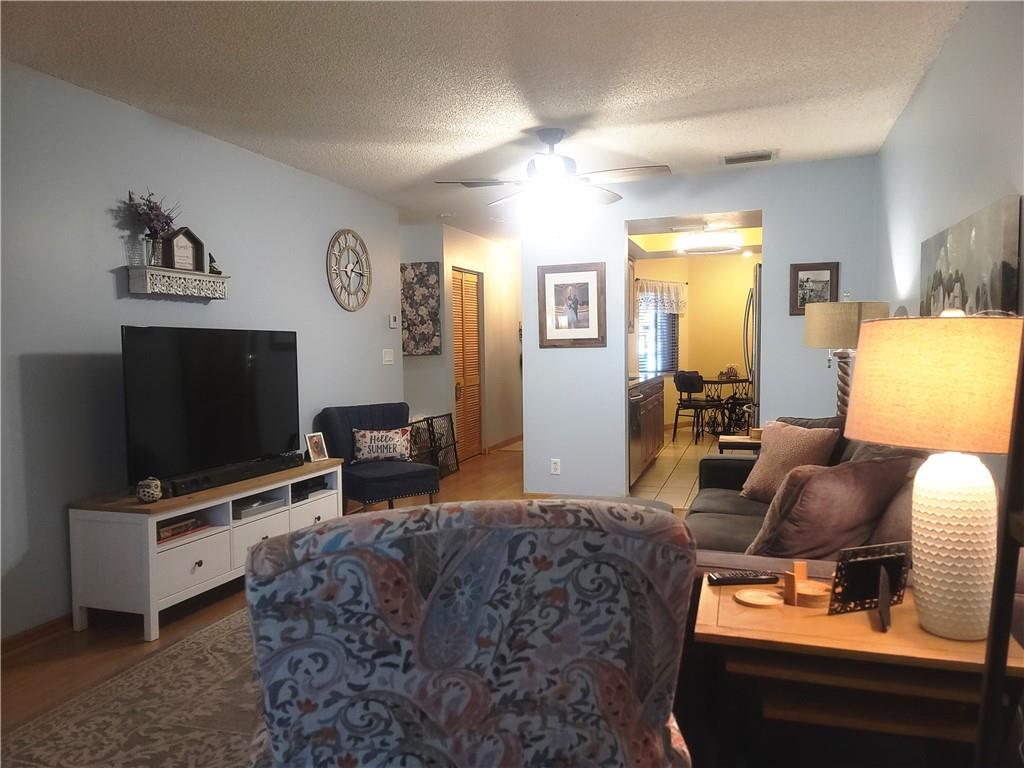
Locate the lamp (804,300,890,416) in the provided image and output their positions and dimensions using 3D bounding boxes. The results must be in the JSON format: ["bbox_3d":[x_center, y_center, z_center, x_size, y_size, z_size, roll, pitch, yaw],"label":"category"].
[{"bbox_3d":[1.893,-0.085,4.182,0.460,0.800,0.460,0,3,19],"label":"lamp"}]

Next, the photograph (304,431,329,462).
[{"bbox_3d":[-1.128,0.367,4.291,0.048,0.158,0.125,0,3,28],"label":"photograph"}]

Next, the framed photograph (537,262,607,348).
[{"bbox_3d":[0.456,-0.591,5.639,0.530,0.635,0.030,0,3,19],"label":"framed photograph"}]

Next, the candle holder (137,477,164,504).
[{"bbox_3d":[-1.560,0.455,3.182,0.104,0.105,0.104,0,3,19],"label":"candle holder"}]

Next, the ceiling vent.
[{"bbox_3d":[1.603,-1.506,4.978,0.360,0.020,0.250,0,3,19],"label":"ceiling vent"}]

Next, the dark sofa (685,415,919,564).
[{"bbox_3d":[1.150,0.612,2.911,0.940,0.850,2.120,0,3,19],"label":"dark sofa"}]

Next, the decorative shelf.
[{"bbox_3d":[-1.733,-0.522,3.886,0.140,0.135,0.600,0,3,19],"label":"decorative shelf"}]

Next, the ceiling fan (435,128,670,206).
[{"bbox_3d":[0.236,-1.230,4.277,1.330,0.460,1.330,0,3,19],"label":"ceiling fan"}]

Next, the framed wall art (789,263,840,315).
[{"bbox_3d":[2.065,-0.646,5.050,0.306,0.354,0.025,0,3,19],"label":"framed wall art"}]

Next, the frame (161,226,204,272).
[{"bbox_3d":[-1.722,-0.703,3.872,0.070,0.230,0.220,0,3,19],"label":"frame"}]

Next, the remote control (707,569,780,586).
[{"bbox_3d":[0.578,0.487,1.872,0.185,0.022,0.047,-1,3,-7],"label":"remote control"}]

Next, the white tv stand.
[{"bbox_3d":[-1.489,0.778,3.884,0.470,0.570,1.490,0,3,20],"label":"white tv stand"}]

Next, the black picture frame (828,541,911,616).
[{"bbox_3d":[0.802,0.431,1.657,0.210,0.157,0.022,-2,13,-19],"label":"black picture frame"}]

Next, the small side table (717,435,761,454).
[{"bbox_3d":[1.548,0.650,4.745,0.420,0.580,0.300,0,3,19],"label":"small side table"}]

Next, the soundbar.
[{"bbox_3d":[-1.367,0.444,3.710,0.090,0.067,0.910,0,3,22],"label":"soundbar"}]

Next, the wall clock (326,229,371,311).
[{"bbox_3d":[-1.219,-0.867,5.655,0.035,0.620,0.620,0,3,19],"label":"wall clock"}]

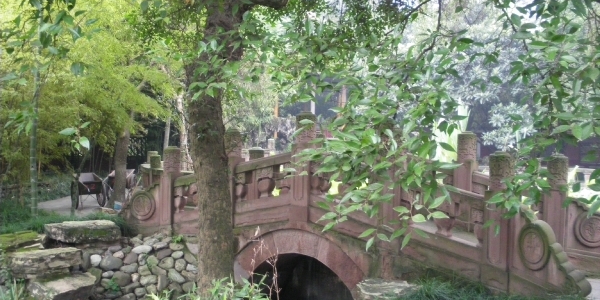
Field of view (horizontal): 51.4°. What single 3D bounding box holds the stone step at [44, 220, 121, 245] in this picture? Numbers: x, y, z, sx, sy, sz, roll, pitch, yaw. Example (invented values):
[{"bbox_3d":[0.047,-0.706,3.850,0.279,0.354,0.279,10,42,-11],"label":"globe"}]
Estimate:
[{"bbox_3d":[-3.300,1.240,9.500,1.020,0.280,0.580,0,1,-6],"label":"stone step"}]

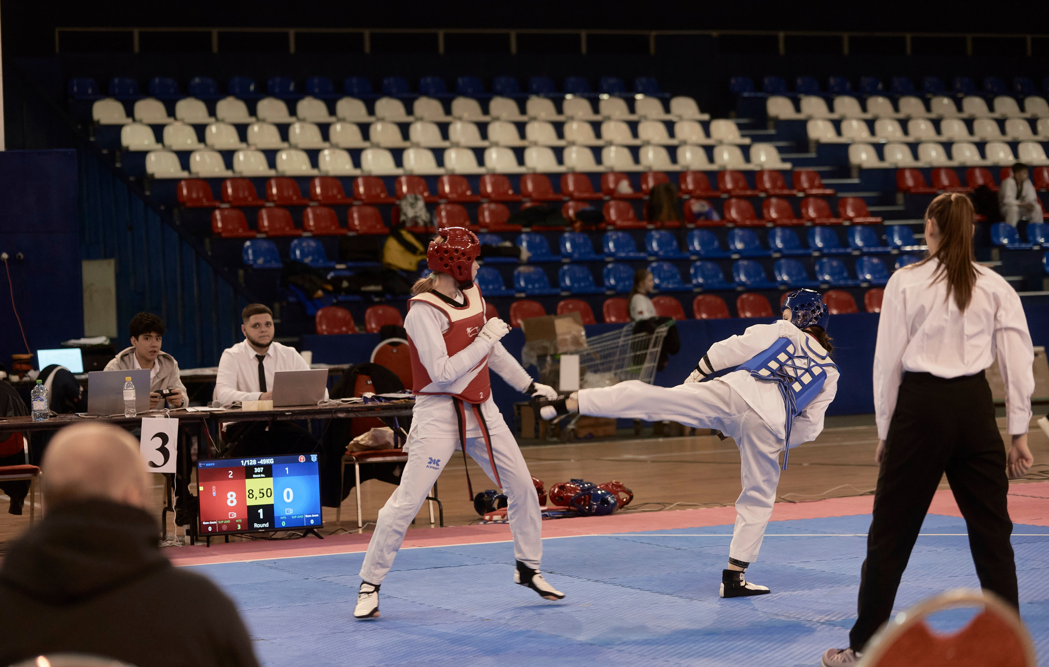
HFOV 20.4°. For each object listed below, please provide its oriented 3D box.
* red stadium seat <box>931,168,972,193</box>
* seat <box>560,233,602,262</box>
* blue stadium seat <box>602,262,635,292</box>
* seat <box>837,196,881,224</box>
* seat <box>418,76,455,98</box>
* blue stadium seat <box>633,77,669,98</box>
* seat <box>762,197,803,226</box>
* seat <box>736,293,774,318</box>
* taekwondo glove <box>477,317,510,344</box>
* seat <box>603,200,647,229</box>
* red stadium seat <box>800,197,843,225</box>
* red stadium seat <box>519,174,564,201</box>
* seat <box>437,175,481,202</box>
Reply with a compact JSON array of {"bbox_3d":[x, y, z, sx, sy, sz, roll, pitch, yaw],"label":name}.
[{"bbox_3d":[4.709,-1.681,32.034,0.360,0.285,0.375,-2,2,-25],"label":"red stadium seat"},{"bbox_3d":[0.553,-0.845,28.526,0.370,0.290,0.345,-2,2,-25],"label":"seat"},{"bbox_3d":[0.954,-0.523,27.688,0.420,0.300,0.380,-2,2,-26],"label":"blue stadium seat"},{"bbox_3d":[3.510,-1.283,30.460,0.360,0.285,0.375,-2,2,-25],"label":"seat"},{"bbox_3d":[-1.018,-2.924,34.678,0.405,0.295,0.360,-2,2,-27],"label":"seat"},{"bbox_3d":[1.597,-3.082,36.676,0.405,0.295,0.350,-2,2,-26],"label":"blue stadium seat"},{"bbox_3d":[2.696,-1.278,30.530,0.420,0.300,0.380,-2,2,-26],"label":"seat"},{"bbox_3d":[2.295,-0.245,28.428,0.405,0.295,0.350,-2,2,-26],"label":"seat"},{"bbox_3d":[-0.133,-0.011,12.600,0.140,0.105,0.090,-30,0,0],"label":"taekwondo glove"},{"bbox_3d":[1.012,-1.211,29.724,0.420,0.300,0.380,-2,2,-26],"label":"seat"},{"bbox_3d":[3.263,-1.349,32.121,0.405,0.295,0.350,-2,2,-26],"label":"red stadium seat"},{"bbox_3d":[0.180,-1.522,30.330,0.370,0.277,0.350,-2,2,-25],"label":"red stadium seat"},{"bbox_3d":[-0.679,-1.490,29.968,0.370,0.290,0.345,-2,2,-25],"label":"seat"}]

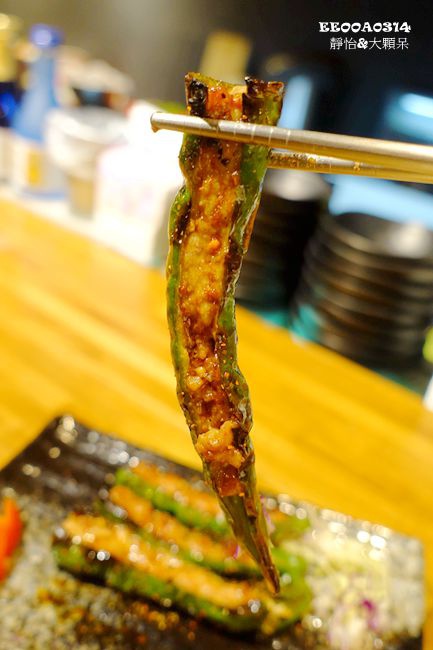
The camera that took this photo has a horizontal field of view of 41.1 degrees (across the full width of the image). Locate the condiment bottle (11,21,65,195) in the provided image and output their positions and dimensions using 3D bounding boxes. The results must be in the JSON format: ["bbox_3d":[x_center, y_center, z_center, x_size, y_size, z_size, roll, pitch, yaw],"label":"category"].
[{"bbox_3d":[-0.259,-0.320,0.868,0.079,0.236,0.079,3,29,-18],"label":"condiment bottle"}]

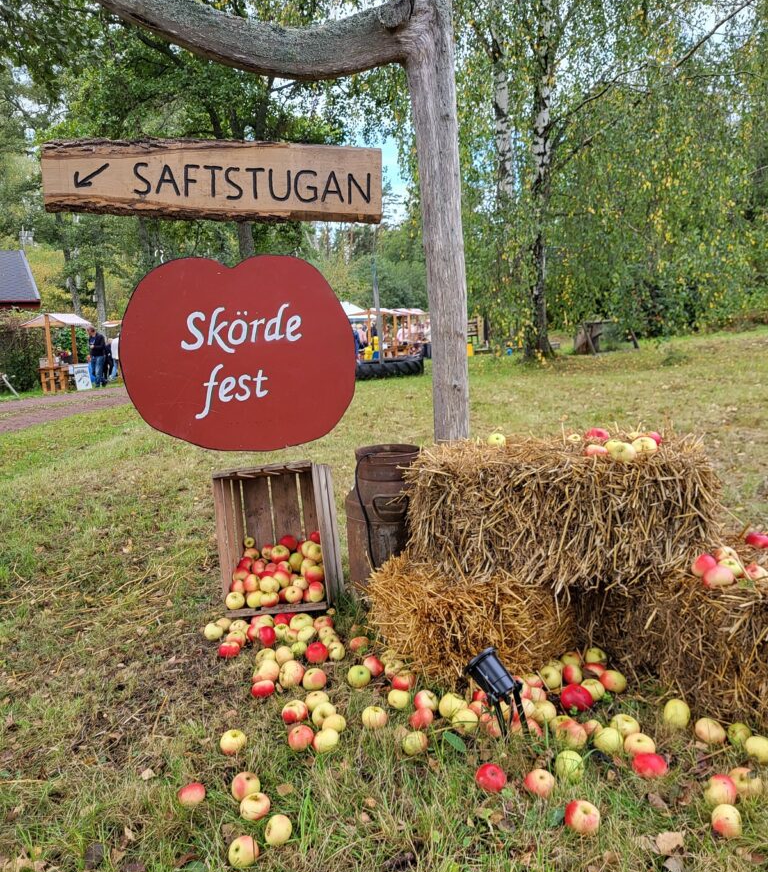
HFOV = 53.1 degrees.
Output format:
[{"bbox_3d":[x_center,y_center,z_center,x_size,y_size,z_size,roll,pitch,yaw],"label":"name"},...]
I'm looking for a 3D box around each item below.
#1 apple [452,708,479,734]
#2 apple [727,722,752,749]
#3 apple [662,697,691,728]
[{"bbox_3d":[0.240,0.838,2.258,0.074,0.067,0.074,-1,9,0],"label":"apple"},{"bbox_3d":[0.983,0.826,2.120,0.066,0.060,0.066,0,9,0],"label":"apple"},{"bbox_3d":[0.816,0.774,2.142,0.074,0.077,0.074,-2,8,0],"label":"apple"}]

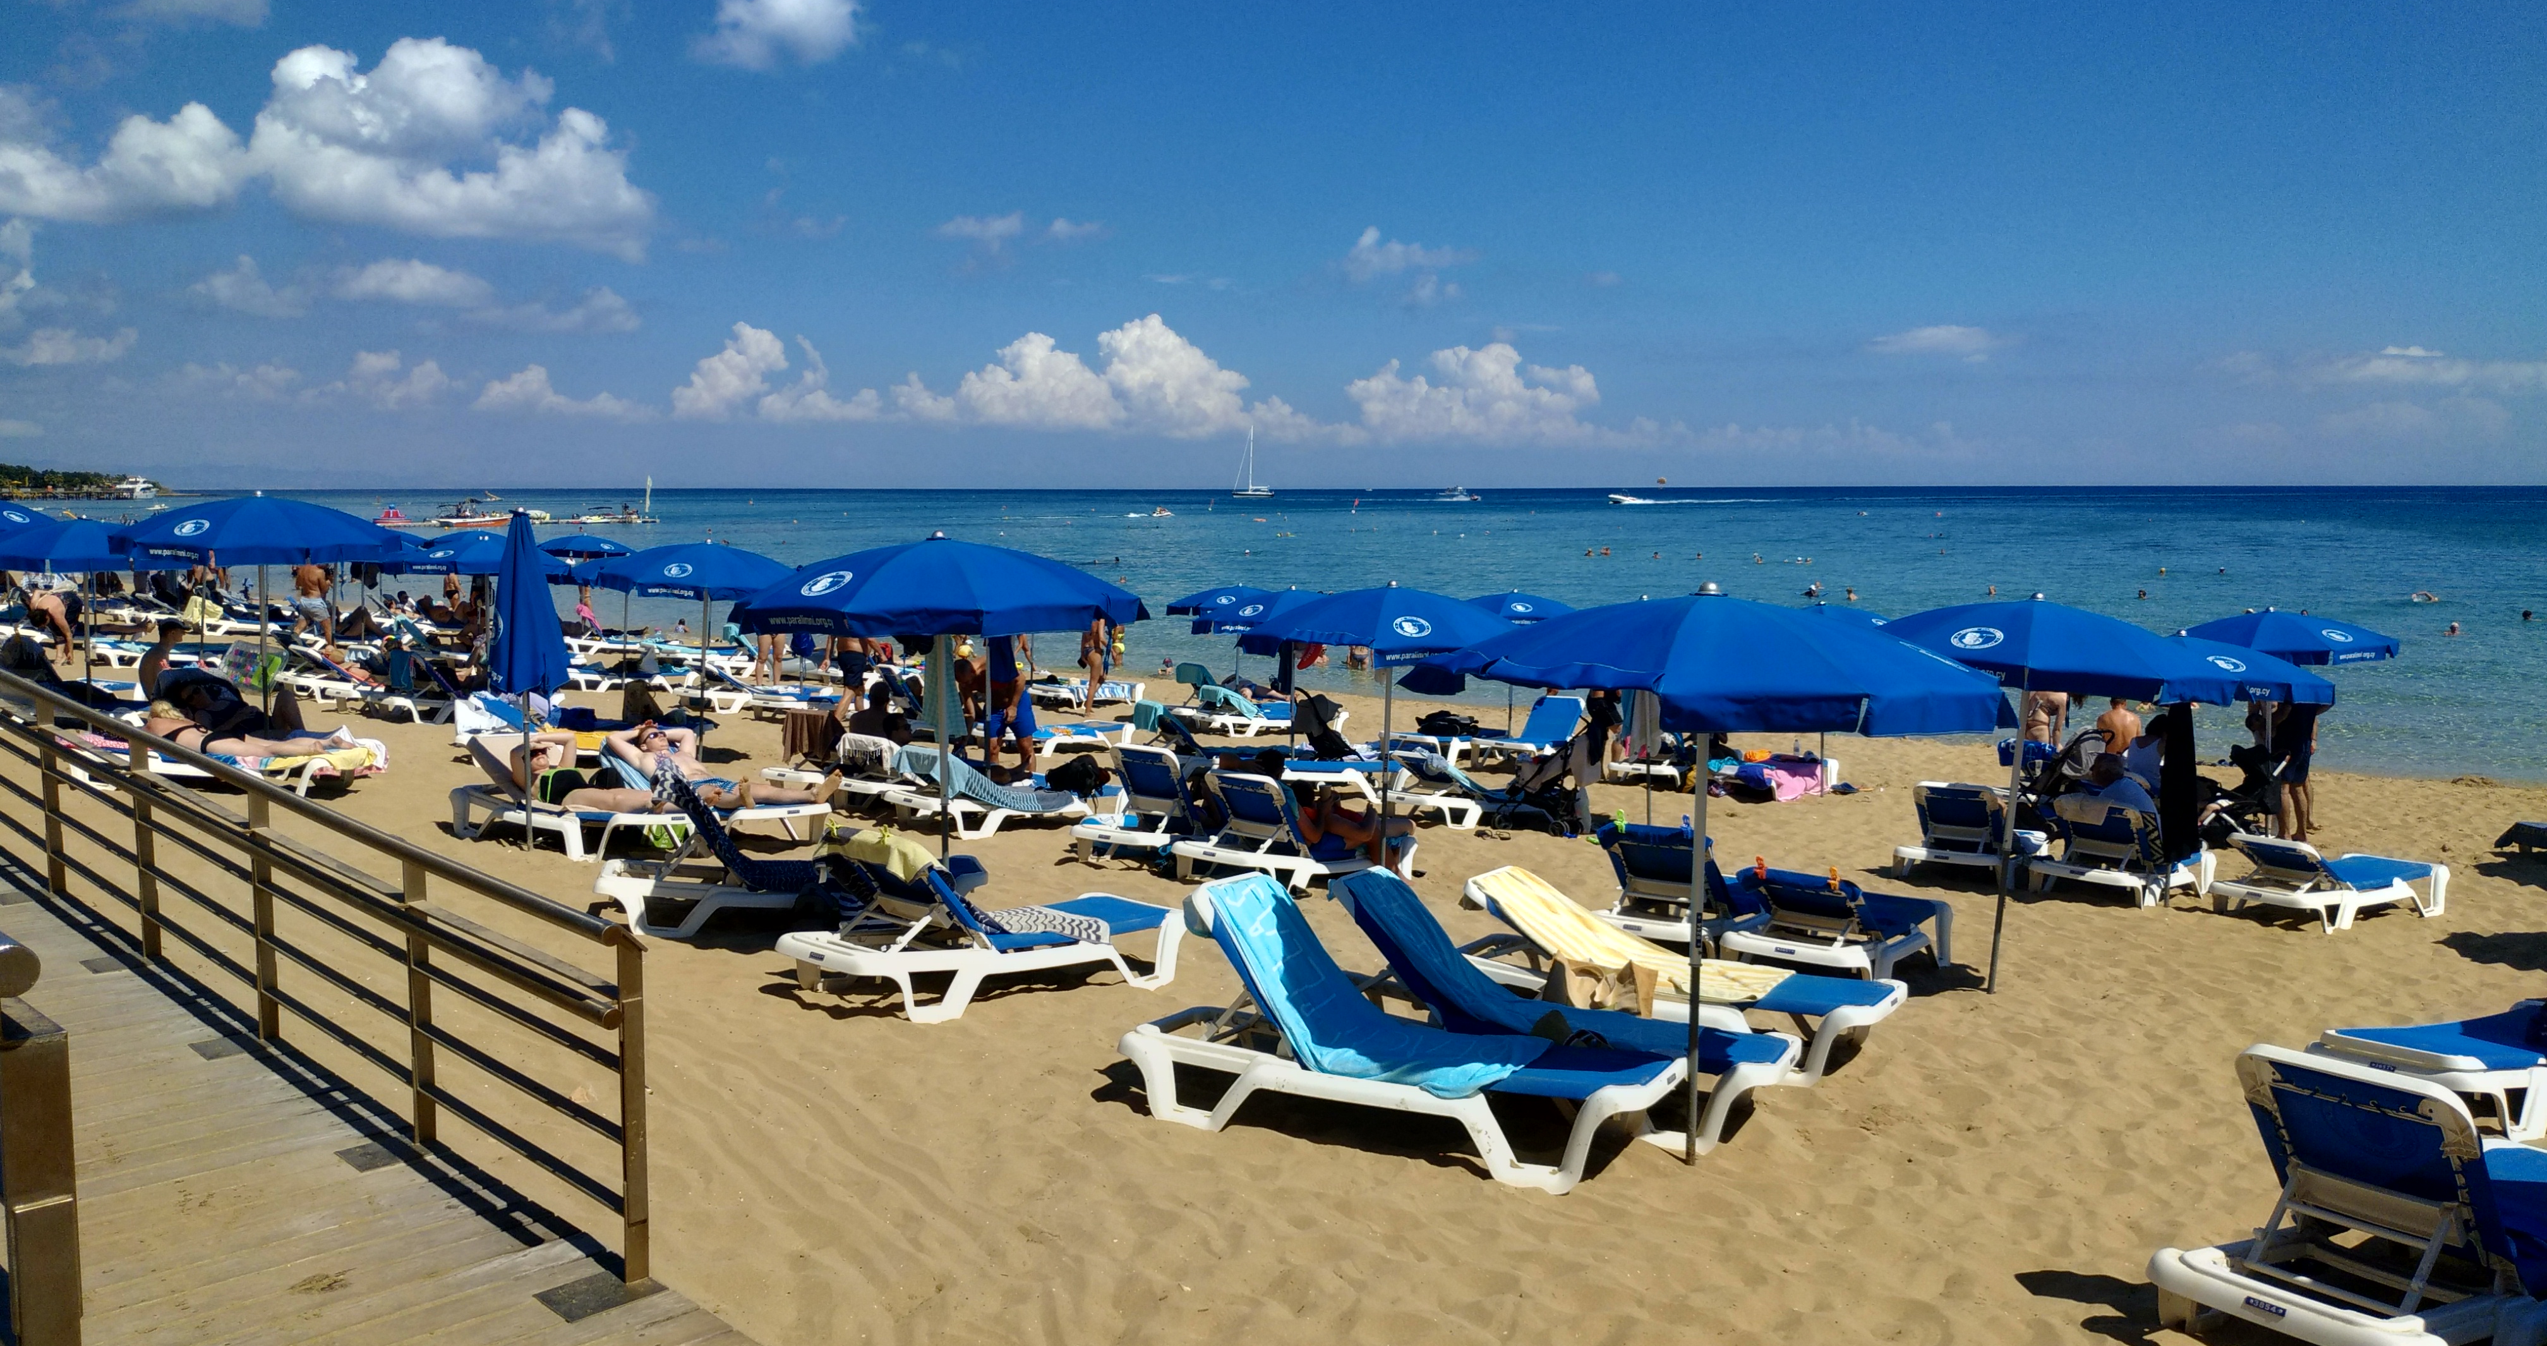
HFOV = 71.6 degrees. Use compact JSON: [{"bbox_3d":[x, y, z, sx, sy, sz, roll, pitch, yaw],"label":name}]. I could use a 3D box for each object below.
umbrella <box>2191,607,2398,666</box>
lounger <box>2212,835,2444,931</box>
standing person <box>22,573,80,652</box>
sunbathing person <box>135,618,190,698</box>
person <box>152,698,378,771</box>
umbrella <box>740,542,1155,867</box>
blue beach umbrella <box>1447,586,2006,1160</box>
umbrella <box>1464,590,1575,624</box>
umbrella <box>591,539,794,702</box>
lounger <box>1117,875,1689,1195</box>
[{"bbox_3d":[8.093,0.570,14.437,2.100,2.200,2.100,0,6,0],"label":"umbrella"},{"bbox_3d":[6.846,1.282,11.376,1.920,0.560,0.710,-1,5,-36],"label":"lounger"},{"bbox_3d":[-16.225,-0.609,23.564,0.750,1.050,0.600,-5,8,-41],"label":"standing person"},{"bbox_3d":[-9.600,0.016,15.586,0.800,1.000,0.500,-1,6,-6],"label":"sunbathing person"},{"bbox_3d":[-6.704,0.406,11.633,1.680,0.280,0.500,2,6,17],"label":"person"},{"bbox_3d":[-1.689,0.249,9.050,2.050,1.930,2.050,0,6,0],"label":"umbrella"},{"bbox_3d":[1.589,0.760,6.564,2.100,2.150,2.100,0,6,0],"label":"blue beach umbrella"},{"bbox_3d":[3.216,-0.120,23.401,2.050,1.950,2.050,0,6,0],"label":"umbrella"},{"bbox_3d":[-5.239,-0.249,16.502,2.050,1.970,2.050,0,6,0],"label":"umbrella"},{"bbox_3d":[0.440,1.215,6.384,1.920,0.870,0.710,3,7,27],"label":"lounger"}]

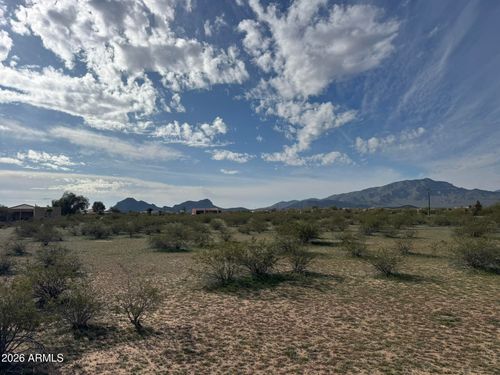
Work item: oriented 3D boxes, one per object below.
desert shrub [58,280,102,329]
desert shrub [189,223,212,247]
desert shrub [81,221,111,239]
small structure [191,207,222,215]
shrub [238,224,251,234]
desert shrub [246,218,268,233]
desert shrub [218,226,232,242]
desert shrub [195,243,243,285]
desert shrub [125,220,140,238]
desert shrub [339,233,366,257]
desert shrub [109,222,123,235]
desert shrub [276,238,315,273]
[{"bbox_3d":[-2.418,1.671,4.934,0.639,0.683,0.587,-1,-4,0],"label":"desert shrub"},{"bbox_3d":[-2.388,2.255,16.729,1.132,1.126,1.042,-1,-4,0],"label":"desert shrub"},{"bbox_3d":[-10.062,2.721,22.606,1.914,1.134,1.761,-1,-4,0],"label":"desert shrub"},{"bbox_3d":[-15.131,8.710,124.994,10.800,3.000,7.000,0,-4,0],"label":"small structure"},{"bbox_3d":[-0.404,3.080,25.457,0.850,0.650,0.790,0,-4,0],"label":"shrub"},{"bbox_3d":[0.602,3.048,27.875,1.710,1.030,1.590,0,-4,0],"label":"desert shrub"},{"bbox_3d":[-1.349,2.587,19.116,0.750,0.810,0.700,0,-4,0],"label":"desert shrub"},{"bbox_3d":[-0.733,1.745,8.050,1.088,0.929,1.001,-1,-4,0],"label":"desert shrub"},{"bbox_3d":[-7.554,2.686,22.313,1.007,1.120,0.927,-1,-4,0],"label":"desert shrub"},{"bbox_3d":[3.720,2.062,12.625,0.997,0.841,0.917,-1,-4,0],"label":"desert shrub"},{"bbox_3d":[-10.166,3.093,26.226,1.037,0.888,0.954,-1,-4,0],"label":"desert shrub"},{"bbox_3d":[1.303,1.941,9.962,1.060,0.920,0.980,0,-4,0],"label":"desert shrub"}]

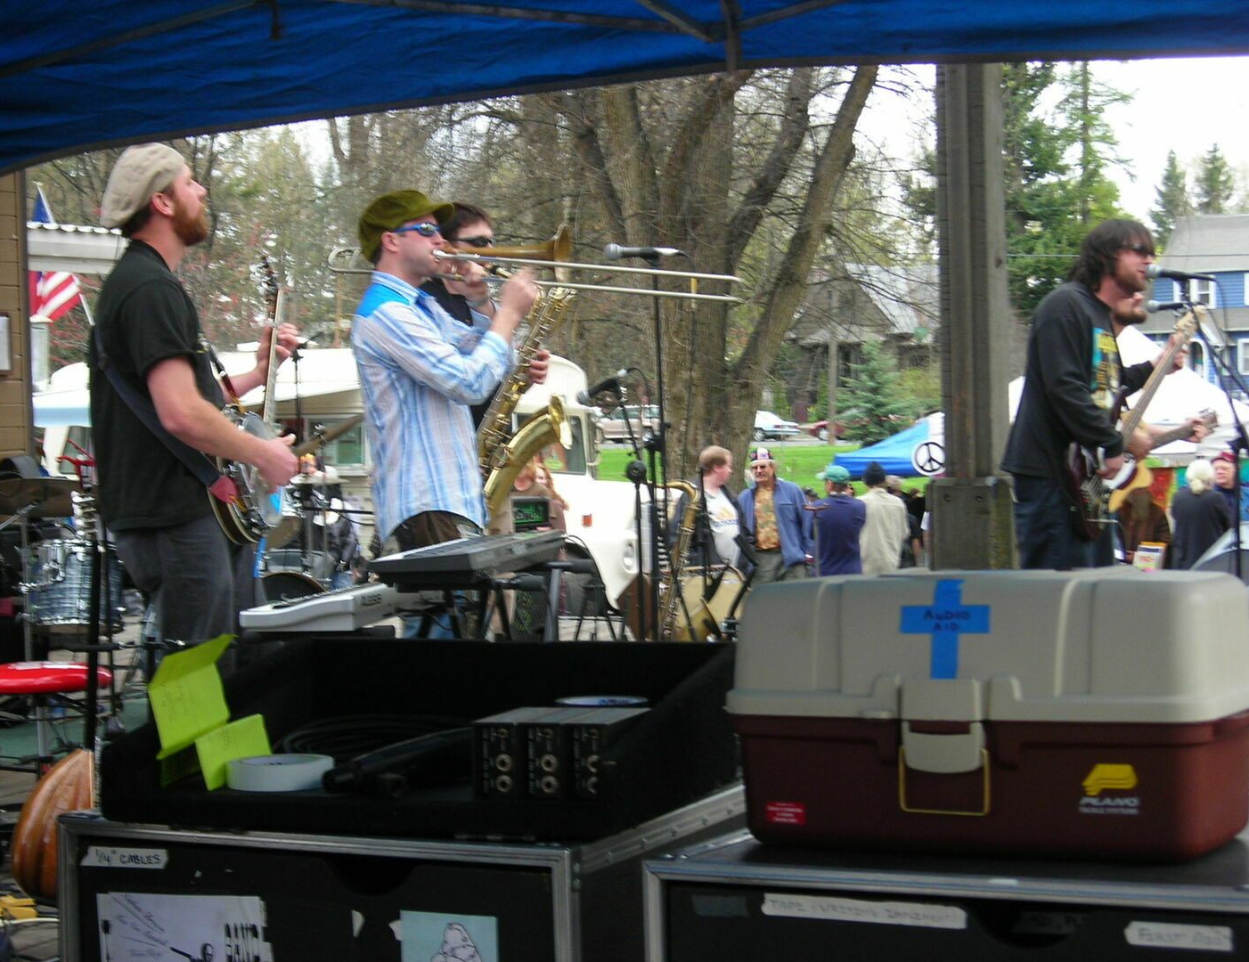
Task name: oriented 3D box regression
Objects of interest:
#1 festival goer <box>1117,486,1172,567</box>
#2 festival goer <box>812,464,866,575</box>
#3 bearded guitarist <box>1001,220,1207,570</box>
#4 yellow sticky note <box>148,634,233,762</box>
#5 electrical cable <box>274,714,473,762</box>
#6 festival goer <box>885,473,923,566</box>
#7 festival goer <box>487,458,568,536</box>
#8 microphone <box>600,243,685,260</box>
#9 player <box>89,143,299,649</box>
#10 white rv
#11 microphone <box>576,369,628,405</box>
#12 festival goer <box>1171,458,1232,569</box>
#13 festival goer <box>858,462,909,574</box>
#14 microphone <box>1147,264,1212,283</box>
[{"bbox_3d":[4.000,0.745,18.500,0.440,1.420,0.320,-2,0,6],"label":"festival goer"},{"bbox_3d":[1.914,0.734,21.219,0.490,1.760,0.350,-2,1,-11],"label":"festival goer"},{"bbox_3d":[1.625,0.020,8.200,0.620,1.790,0.600,-2,0,16],"label":"bearded guitarist"},{"bbox_3d":[-0.446,0.224,2.480,0.080,0.122,0.050,-6,-5,8],"label":"yellow sticky note"},{"bbox_3d":[-0.270,0.303,2.720,0.250,0.055,0.250,-2,0,0],"label":"electrical cable"},{"bbox_3d":[2.799,0.793,24.519,0.480,1.730,0.340,-1,1,3],"label":"festival goer"},{"bbox_3d":[-0.737,0.649,18.518,0.520,1.660,0.360,-2,1,-6],"label":"festival goer"},{"bbox_3d":[0.054,-0.648,6.800,0.232,0.052,0.052,-1,0,0],"label":"microphone"},{"bbox_3d":[-1.061,0.075,6.070,0.500,1.830,0.580,-1,1,-3],"label":"player"},{"bbox_3d":[-2.770,0.140,26.400,7.100,3.000,2.400,-1,0,18],"label":"white rv"},{"bbox_3d":[-0.071,-0.297,7.600,0.185,0.055,0.047,-31,0,0],"label":"microphone"},{"bbox_3d":[4.440,0.652,18.500,0.470,1.650,0.330,-2,0,18],"label":"festival goer"},{"bbox_3d":[2.326,0.706,21.520,0.490,1.780,0.340,-1,1,0],"label":"festival goer"},{"bbox_3d":[1.880,-0.700,8.150,0.228,0.052,0.052,7,2,9],"label":"microphone"}]

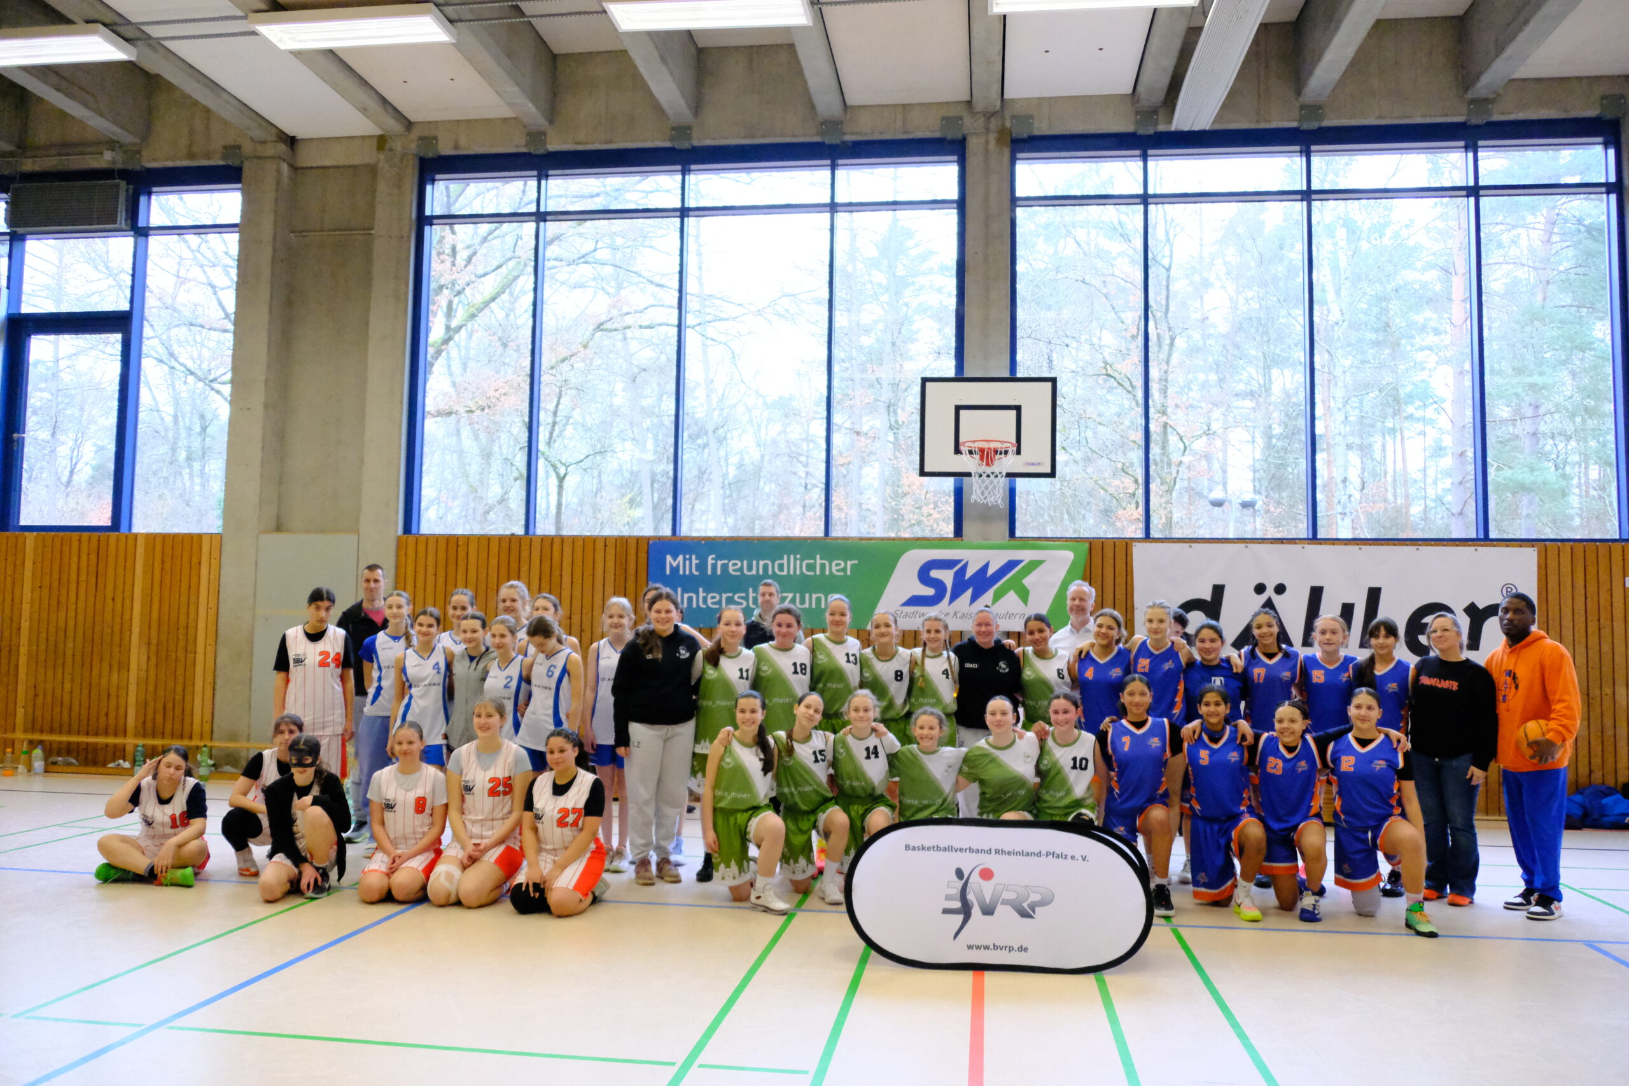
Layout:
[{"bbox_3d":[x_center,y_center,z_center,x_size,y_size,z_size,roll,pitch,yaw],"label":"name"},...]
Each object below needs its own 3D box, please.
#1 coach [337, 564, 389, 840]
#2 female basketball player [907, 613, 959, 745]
[{"bbox_3d":[-3.091,1.114,8.829,0.510,1.940,0.310,3,-5,-24],"label":"coach"},{"bbox_3d":[0.733,1.242,7.800,0.430,1.620,0.290,1,-4,6],"label":"female basketball player"}]

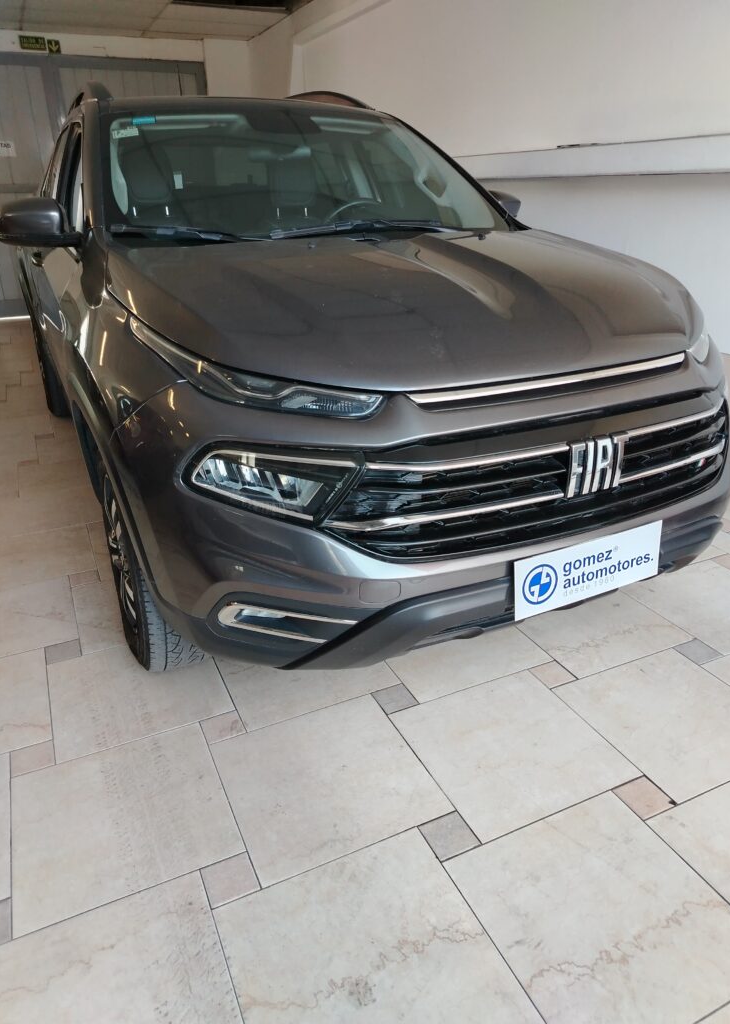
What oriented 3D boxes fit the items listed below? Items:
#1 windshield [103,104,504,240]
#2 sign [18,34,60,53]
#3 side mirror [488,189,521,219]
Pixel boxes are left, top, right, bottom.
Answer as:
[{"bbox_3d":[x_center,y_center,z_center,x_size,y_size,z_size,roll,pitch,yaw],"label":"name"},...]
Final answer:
[{"bbox_3d":[-0.218,-1.193,2.503,1.440,0.130,0.900,-12,58,-23],"label":"windshield"},{"bbox_3d":[-3.523,-5.072,7.707,0.405,0.150,0.020,-11,26,-21],"label":"sign"},{"bbox_3d":[0.559,-1.277,2.966,0.245,0.155,0.190,-12,26,-23],"label":"side mirror"}]

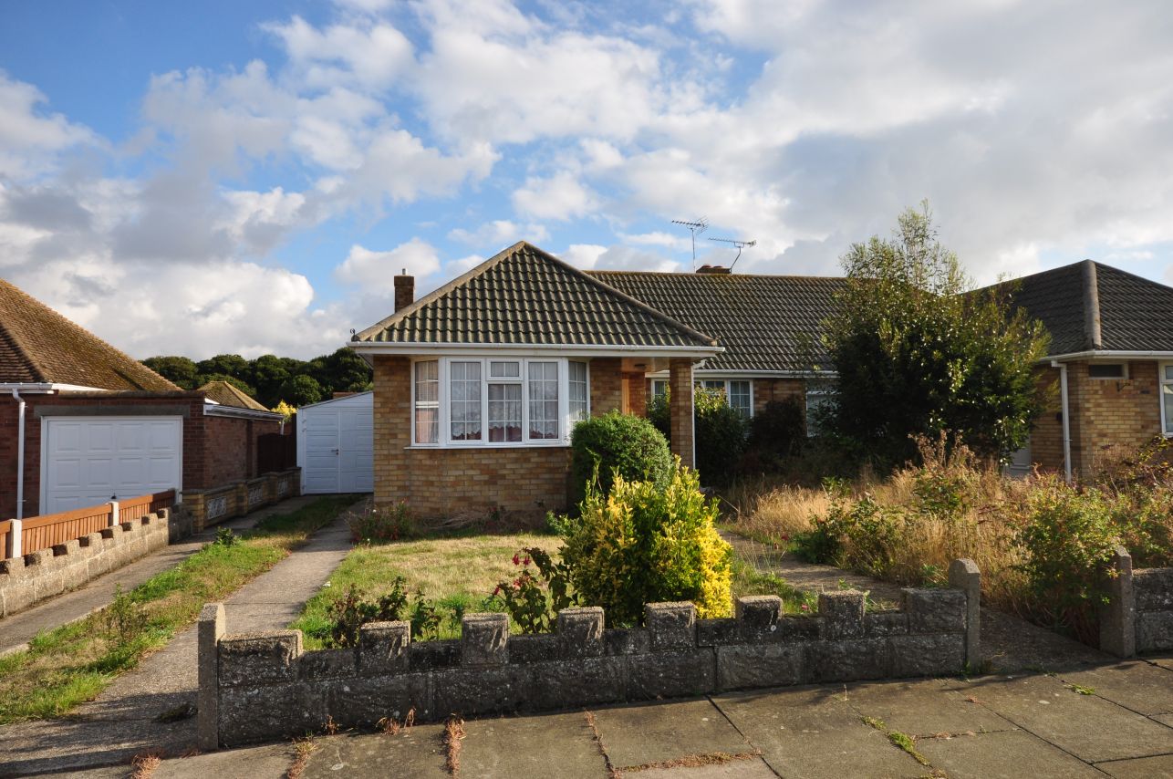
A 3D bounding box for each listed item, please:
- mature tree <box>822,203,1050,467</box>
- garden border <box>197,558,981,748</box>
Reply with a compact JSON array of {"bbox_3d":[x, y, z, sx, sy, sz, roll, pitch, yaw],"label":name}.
[{"bbox_3d":[6.429,-0.786,13.202,4.000,5.299,3.700,0,-3,-12],"label":"mature tree"},{"bbox_3d":[0.193,1.248,3.564,3.900,0.600,0.140,0,-3,-11],"label":"garden border"}]

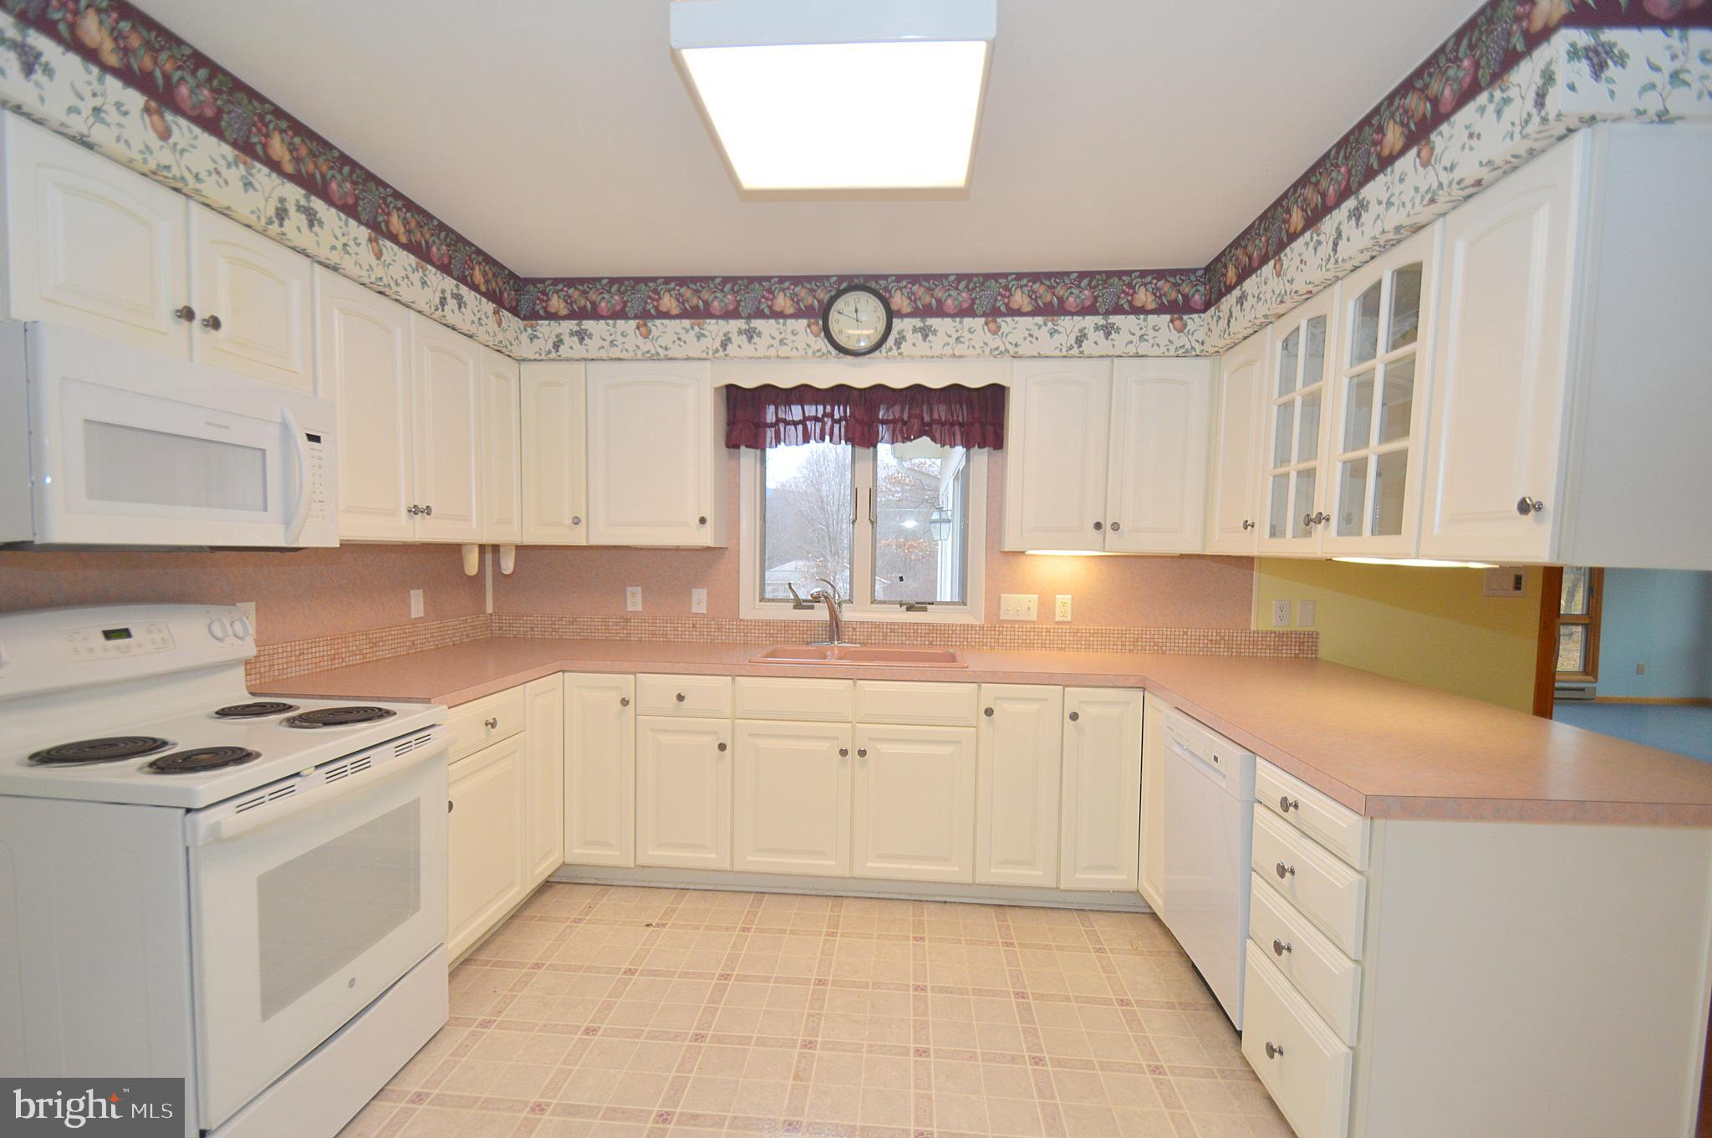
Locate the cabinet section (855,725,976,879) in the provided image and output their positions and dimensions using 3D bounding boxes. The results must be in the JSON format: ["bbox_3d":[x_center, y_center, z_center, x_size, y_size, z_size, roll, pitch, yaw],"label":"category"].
[{"bbox_3d":[0.239,0.869,2.956,0.467,0.588,0.570,1,2,4],"label":"cabinet section"}]

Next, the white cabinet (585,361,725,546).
[{"bbox_3d":[-0.853,-0.489,3.124,0.532,0.771,0.300,1,2,4],"label":"white cabinet"}]

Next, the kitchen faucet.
[{"bbox_3d":[-0.125,0.186,3.104,0.220,0.291,0.230,2,2,26],"label":"kitchen faucet"}]

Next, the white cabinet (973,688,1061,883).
[{"bbox_3d":[0.632,0.798,2.928,0.291,0.751,0.560,1,2,4],"label":"white cabinet"}]

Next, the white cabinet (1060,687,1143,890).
[{"bbox_3d":[0.921,0.802,2.906,0.292,0.741,0.570,1,2,4],"label":"white cabinet"}]

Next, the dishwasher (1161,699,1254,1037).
[{"bbox_3d":[1.290,0.855,2.062,0.600,0.790,0.585,1,2,4],"label":"dishwasher"}]

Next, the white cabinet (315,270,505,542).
[{"bbox_3d":[-1.617,-0.478,2.406,0.300,0.771,0.805,1,2,4],"label":"white cabinet"}]

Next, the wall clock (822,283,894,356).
[{"bbox_3d":[0.007,-0.995,2.848,0.282,0.282,0.045,1,2,4],"label":"wall clock"}]

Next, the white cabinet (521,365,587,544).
[{"bbox_3d":[-1.252,-0.490,3.141,0.292,0.761,0.325,1,2,4],"label":"white cabinet"}]

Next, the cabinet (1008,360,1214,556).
[{"bbox_3d":[1.019,-0.455,2.991,0.770,0.771,0.300,1,2,4],"label":"cabinet"}]

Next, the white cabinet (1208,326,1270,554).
[{"bbox_3d":[1.540,-0.431,2.576,0.325,0.761,0.411,1,2,4],"label":"white cabinet"}]

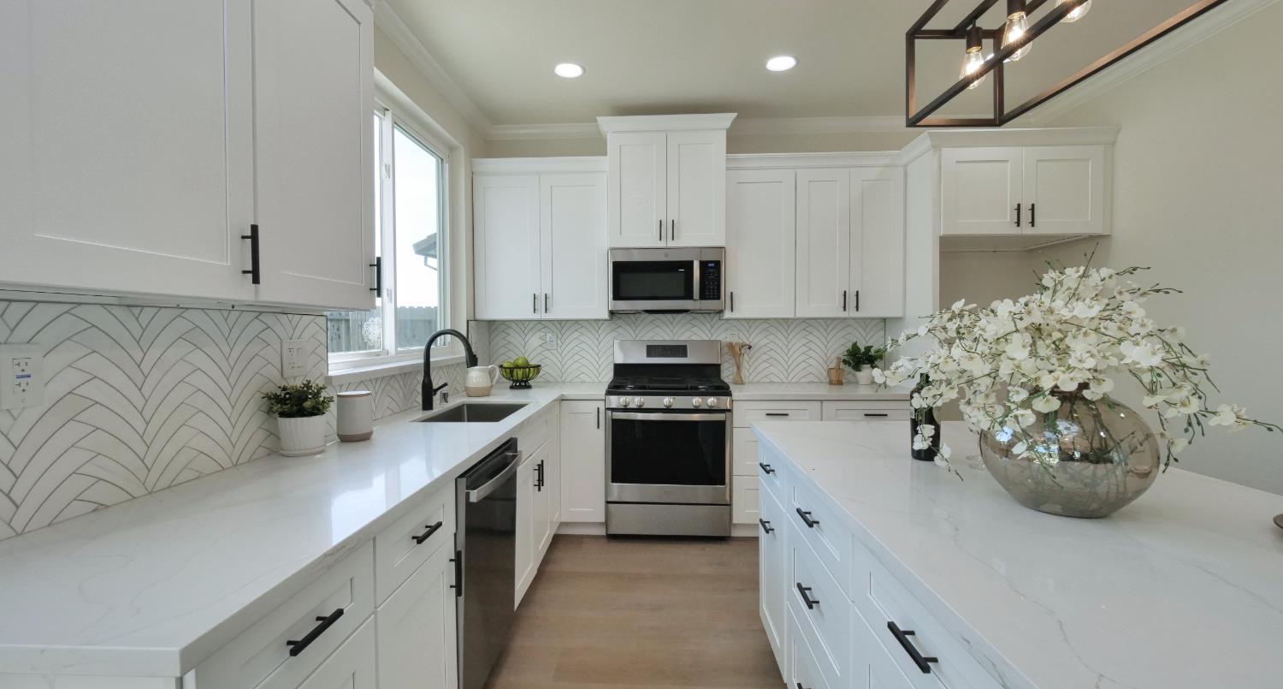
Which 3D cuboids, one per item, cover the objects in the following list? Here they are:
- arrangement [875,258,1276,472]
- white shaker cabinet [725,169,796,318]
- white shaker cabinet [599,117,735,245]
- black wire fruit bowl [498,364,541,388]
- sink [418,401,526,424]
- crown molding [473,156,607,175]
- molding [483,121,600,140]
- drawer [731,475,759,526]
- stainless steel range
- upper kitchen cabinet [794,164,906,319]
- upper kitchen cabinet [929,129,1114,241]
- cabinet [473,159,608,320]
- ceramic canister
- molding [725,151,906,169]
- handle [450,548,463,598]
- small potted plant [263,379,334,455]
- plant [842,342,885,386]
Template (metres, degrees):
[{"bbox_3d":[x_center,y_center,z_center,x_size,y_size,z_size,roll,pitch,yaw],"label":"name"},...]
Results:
[{"bbox_3d":[0.915,0.039,1.150,0.673,0.462,0.583,0,1,2],"label":"arrangement"},{"bbox_3d":[0.788,-0.666,3.589,0.465,0.986,0.335,0,2,2],"label":"white shaker cabinet"},{"bbox_3d":[0.174,-1.064,3.585,0.904,0.828,0.472,0,1,2],"label":"white shaker cabinet"},{"bbox_3d":[-0.838,0.223,3.601,0.281,0.161,0.281,0,1,0],"label":"black wire fruit bowl"},{"bbox_3d":[-0.812,0.439,2.590,0.417,0.211,0.704,0,1,2],"label":"sink"},{"bbox_3d":[-0.676,-1.175,3.413,0.903,0.079,0.077,0,2,2],"label":"crown molding"},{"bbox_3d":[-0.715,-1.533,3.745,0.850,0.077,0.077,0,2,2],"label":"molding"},{"bbox_3d":[0.840,0.948,3.433,0.532,0.295,0.500,0,2,2],"label":"drawer"},{"bbox_3d":[0.176,0.592,3.466,0.764,1.221,0.729,0,1,2],"label":"stainless steel range"},{"bbox_3d":[1.376,-0.674,3.573,0.713,0.998,0.335,0,2,2],"label":"upper kitchen cabinet"},{"bbox_3d":[2.205,-0.944,3.344,1.085,0.593,0.733,0,2,2],"label":"upper kitchen cabinet"},{"bbox_3d":[-0.674,-0.711,3.669,0.920,1.075,0.372,0,1,2],"label":"cabinet"},{"bbox_3d":[-1.034,0.254,1.868,0.115,0.173,0.115,0,2,2],"label":"ceramic canister"},{"bbox_3d":[1.142,-1.213,3.423,1.154,0.080,0.075,0,1,2],"label":"molding"},{"bbox_3d":[-0.537,0.662,1.500,0.034,0.136,0.012,0,2,2],"label":"handle"},{"bbox_3d":[-1.097,0.235,1.679,0.186,0.231,0.191,0,1,2],"label":"small potted plant"},{"bbox_3d":[1.554,0.133,3.622,0.300,0.301,0.255,0,2,2],"label":"plant"}]

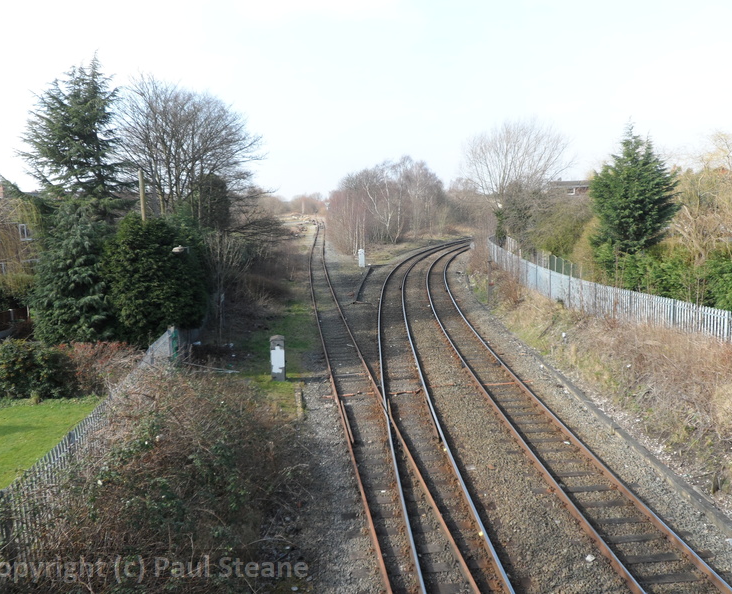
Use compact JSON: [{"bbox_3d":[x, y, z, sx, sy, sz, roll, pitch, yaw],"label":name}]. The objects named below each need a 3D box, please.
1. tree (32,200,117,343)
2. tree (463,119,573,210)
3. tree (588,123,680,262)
[{"bbox_3d":[-12.988,-0.857,29.442,4.100,6.900,4.100,-1,8,0],"label":"tree"},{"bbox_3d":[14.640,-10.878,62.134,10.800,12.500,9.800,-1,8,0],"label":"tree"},{"bbox_3d":[14.608,-4.710,35.246,4.900,9.300,4.700,-1,8,0],"label":"tree"}]

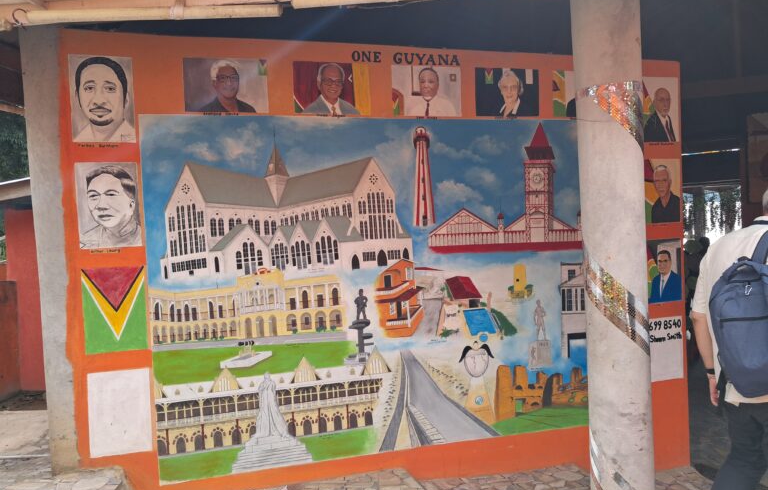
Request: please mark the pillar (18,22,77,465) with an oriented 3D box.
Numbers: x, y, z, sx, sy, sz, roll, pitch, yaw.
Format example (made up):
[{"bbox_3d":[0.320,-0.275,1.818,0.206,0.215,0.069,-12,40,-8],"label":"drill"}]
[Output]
[{"bbox_3d":[-1.575,0.008,2.917,0.186,2.180,0.200,-3,2,-16],"label":"pillar"}]

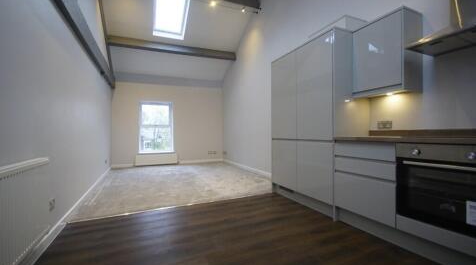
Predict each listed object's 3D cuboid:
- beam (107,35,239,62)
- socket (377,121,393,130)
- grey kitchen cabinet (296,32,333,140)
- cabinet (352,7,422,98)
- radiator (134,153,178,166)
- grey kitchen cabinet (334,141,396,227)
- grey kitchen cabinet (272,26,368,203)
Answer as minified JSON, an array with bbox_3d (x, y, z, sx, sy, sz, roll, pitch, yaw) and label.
[{"bbox_3d":[-1.621,-2.304,5.512,3.332,0.200,0.150,-2,0,-25],"label":"beam"},{"bbox_3d":[1.725,-0.084,2.329,0.012,0.088,0.150,0,0,-25],"label":"socket"},{"bbox_3d":[0.963,-0.537,2.525,0.024,1.276,0.592,0,0,-25],"label":"grey kitchen cabinet"},{"bbox_3d":[1.614,-0.795,2.187,0.331,0.802,0.531,0,0,-25],"label":"cabinet"},{"bbox_3d":[-2.480,0.839,6.098,1.152,0.305,0.100,0,0,-25],"label":"radiator"},{"bbox_3d":[1.487,0.457,2.085,0.590,0.737,0.584,0,0,-25],"label":"grey kitchen cabinet"},{"bbox_3d":[1.114,-0.120,2.908,0.621,2.107,1.212,0,0,-25],"label":"grey kitchen cabinet"}]

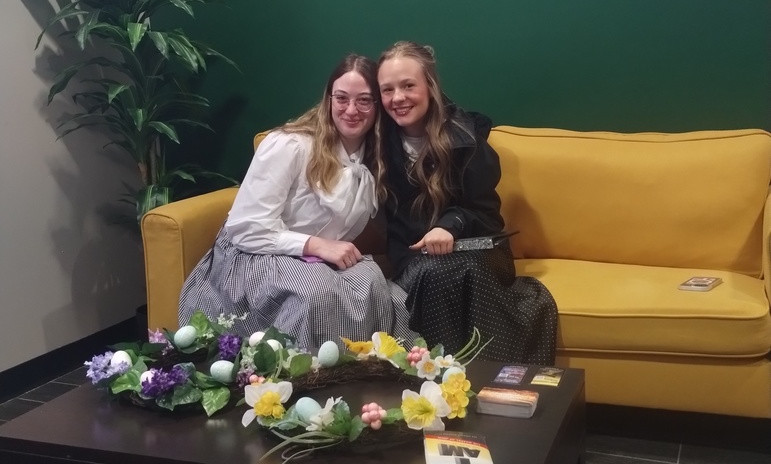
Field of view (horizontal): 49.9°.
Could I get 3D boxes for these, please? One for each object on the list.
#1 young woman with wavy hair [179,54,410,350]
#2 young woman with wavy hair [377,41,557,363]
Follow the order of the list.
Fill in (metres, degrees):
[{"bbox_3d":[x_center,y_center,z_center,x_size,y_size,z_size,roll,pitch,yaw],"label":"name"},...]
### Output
[{"bbox_3d":[-0.230,0.011,2.549,0.630,1.090,0.700,-3,10,-2],"label":"young woman with wavy hair"},{"bbox_3d":[0.212,0.016,2.363,0.540,1.120,0.680,-1,10,10],"label":"young woman with wavy hair"}]

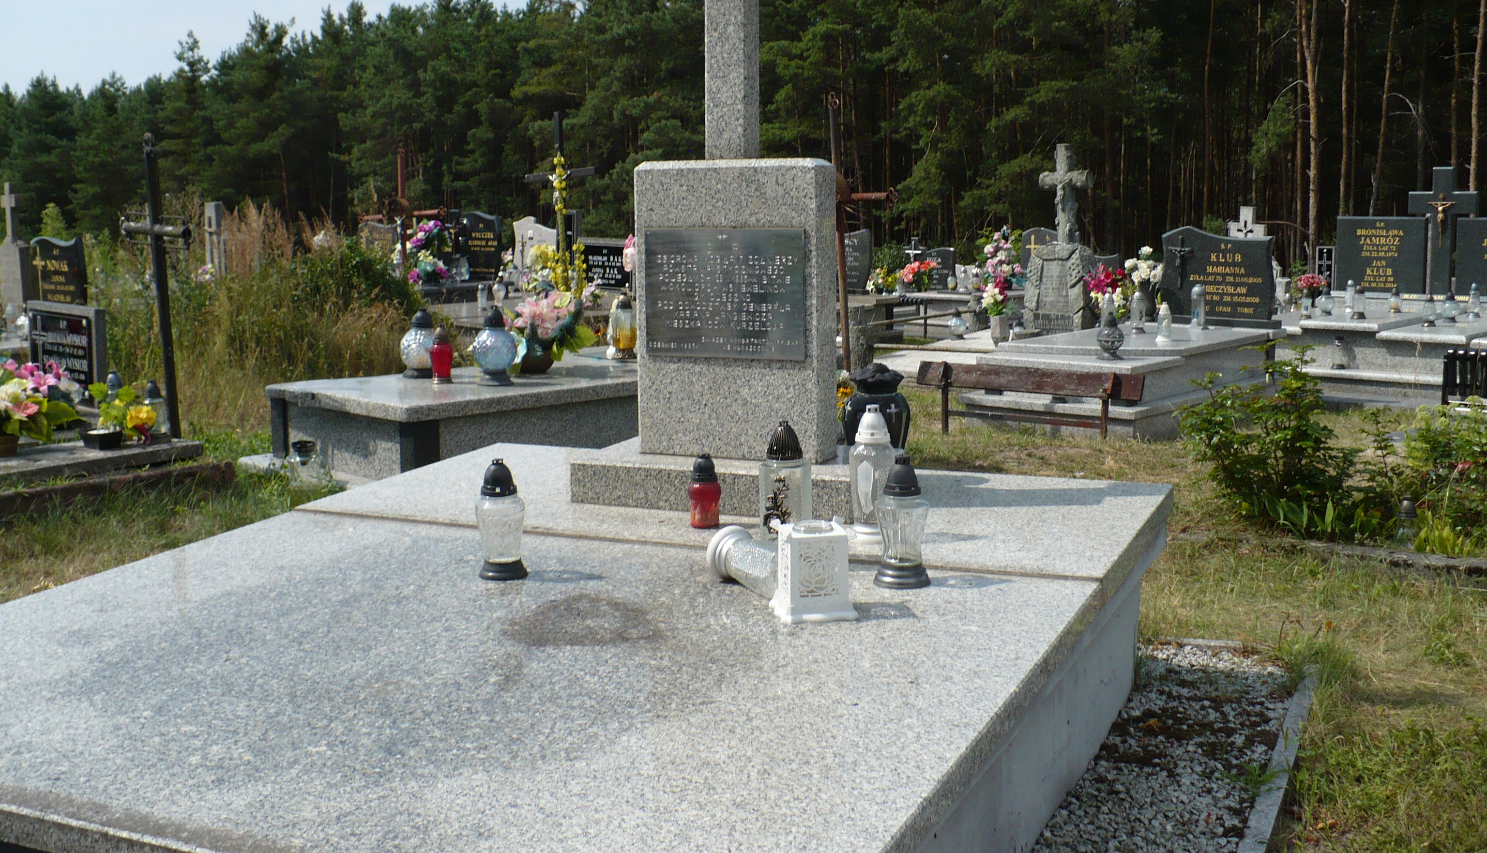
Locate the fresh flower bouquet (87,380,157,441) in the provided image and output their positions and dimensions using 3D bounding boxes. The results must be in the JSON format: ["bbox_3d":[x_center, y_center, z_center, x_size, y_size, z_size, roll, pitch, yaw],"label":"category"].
[{"bbox_3d":[-2.857,-0.067,7.300,0.290,0.270,0.220,8,13,44],"label":"fresh flower bouquet"}]

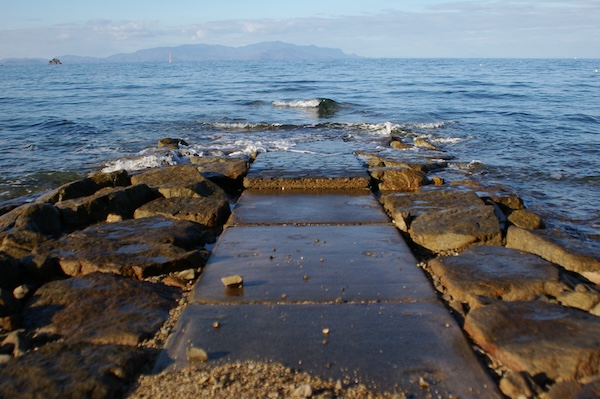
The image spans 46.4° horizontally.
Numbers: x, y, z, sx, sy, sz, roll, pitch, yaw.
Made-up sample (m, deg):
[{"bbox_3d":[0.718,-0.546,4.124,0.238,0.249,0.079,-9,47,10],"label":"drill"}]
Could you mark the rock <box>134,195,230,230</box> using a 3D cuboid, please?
[{"bbox_3d":[-1.429,0.184,8.864,1.076,0.320,0.921,0,11,0],"label":"rock"}]

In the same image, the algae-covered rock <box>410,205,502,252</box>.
[{"bbox_3d":[1.747,0.312,7.978,0.970,0.310,1.164,0,11,0],"label":"algae-covered rock"}]

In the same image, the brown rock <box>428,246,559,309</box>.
[{"bbox_3d":[1.652,0.677,6.098,0.970,0.262,1.212,0,11,0],"label":"brown rock"}]

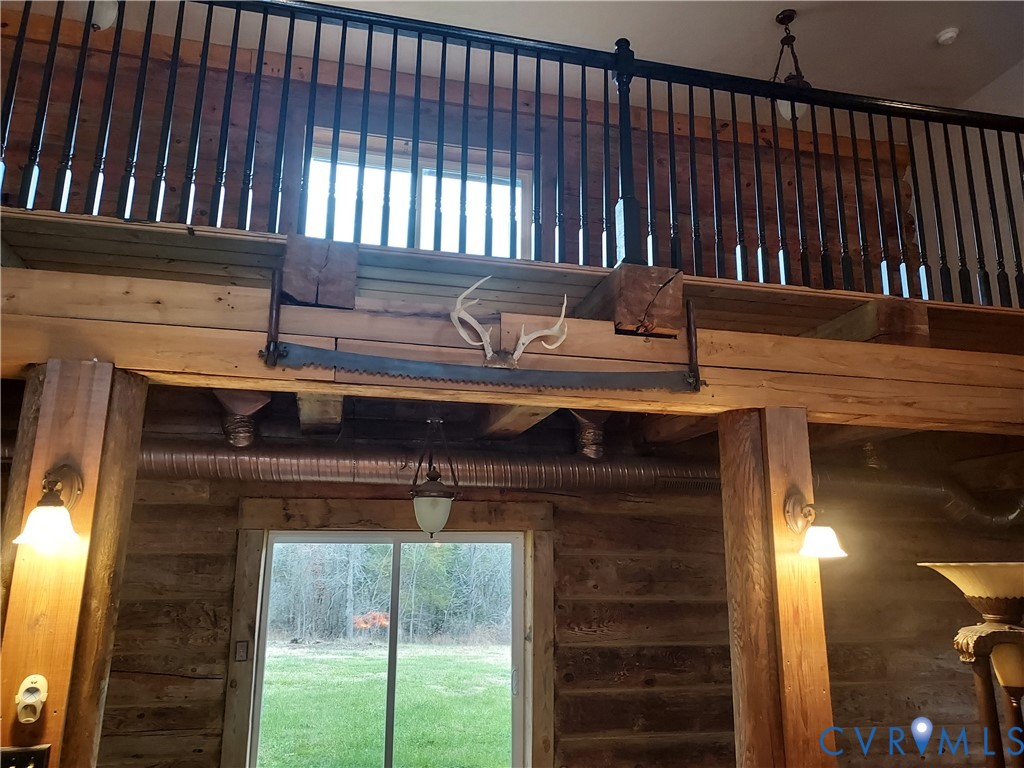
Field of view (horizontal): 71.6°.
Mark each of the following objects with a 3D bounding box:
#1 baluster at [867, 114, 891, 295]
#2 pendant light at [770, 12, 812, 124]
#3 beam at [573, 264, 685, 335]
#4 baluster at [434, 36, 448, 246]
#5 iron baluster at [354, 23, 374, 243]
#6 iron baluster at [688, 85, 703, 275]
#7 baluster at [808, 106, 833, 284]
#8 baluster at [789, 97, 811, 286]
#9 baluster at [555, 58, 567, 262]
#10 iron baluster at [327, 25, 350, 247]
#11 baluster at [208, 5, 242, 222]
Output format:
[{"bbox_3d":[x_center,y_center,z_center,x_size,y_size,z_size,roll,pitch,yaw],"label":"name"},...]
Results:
[{"bbox_3d":[1.639,-0.810,3.159,0.032,0.873,0.032,3,-12,-12],"label":"baluster"},{"bbox_3d":[1.984,-2.244,5.044,0.270,0.845,0.270,4,-12,-13],"label":"pendant light"},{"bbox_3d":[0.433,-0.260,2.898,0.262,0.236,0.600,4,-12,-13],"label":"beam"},{"bbox_3d":[-0.274,-0.941,2.744,0.032,0.902,0.032,3,-12,-12],"label":"baluster"},{"bbox_3d":[-0.559,-0.960,2.696,0.032,0.920,0.032,4,-12,-12],"label":"iron baluster"},{"bbox_3d":[0.766,-0.860,2.975,0.032,0.880,0.032,4,-12,-12],"label":"iron baluster"},{"bbox_3d":[1.379,-0.845,3.171,0.031,0.893,0.031,4,-12,-12],"label":"baluster"},{"bbox_3d":[1.277,-0.853,3.151,0.031,0.896,0.031,4,-12,-12],"label":"baluster"},{"bbox_3d":[0.202,-0.938,2.935,0.031,0.935,0.031,4,-12,-12],"label":"baluster"},{"bbox_3d":[-0.655,-0.964,2.661,0.032,0.902,0.032,3,-12,-12],"label":"iron baluster"},{"bbox_3d":[-1.010,-0.970,2.530,0.034,0.886,0.034,4,-12,-13],"label":"baluster"}]

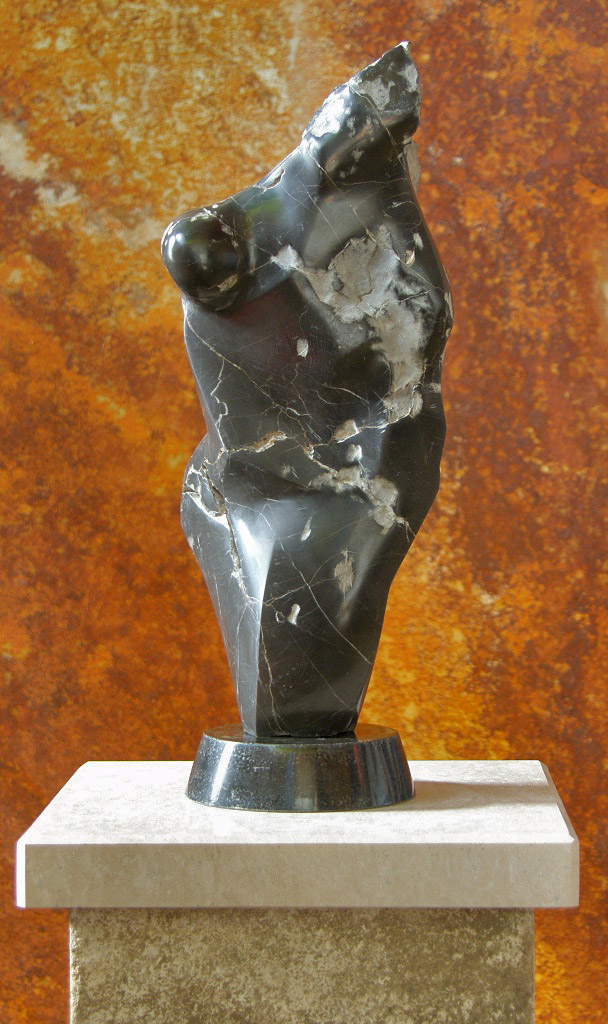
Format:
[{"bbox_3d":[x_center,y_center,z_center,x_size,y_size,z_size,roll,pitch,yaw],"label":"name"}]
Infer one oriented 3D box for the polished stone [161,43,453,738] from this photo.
[{"bbox_3d":[0.002,-0.078,1.650,0.190,0.453,0.120,0,3,0],"label":"polished stone"}]

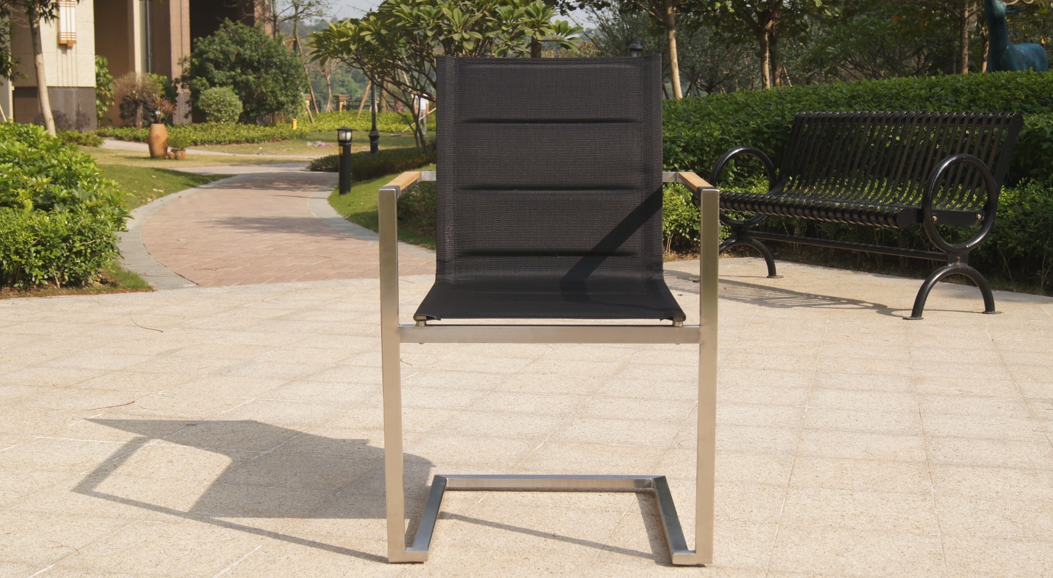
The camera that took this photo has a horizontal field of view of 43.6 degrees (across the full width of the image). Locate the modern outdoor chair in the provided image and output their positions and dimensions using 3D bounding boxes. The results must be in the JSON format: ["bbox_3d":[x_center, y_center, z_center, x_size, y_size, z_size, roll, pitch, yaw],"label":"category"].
[{"bbox_3d":[0.046,0.003,2.482,0.566,0.900,0.570,0,7,1],"label":"modern outdoor chair"}]

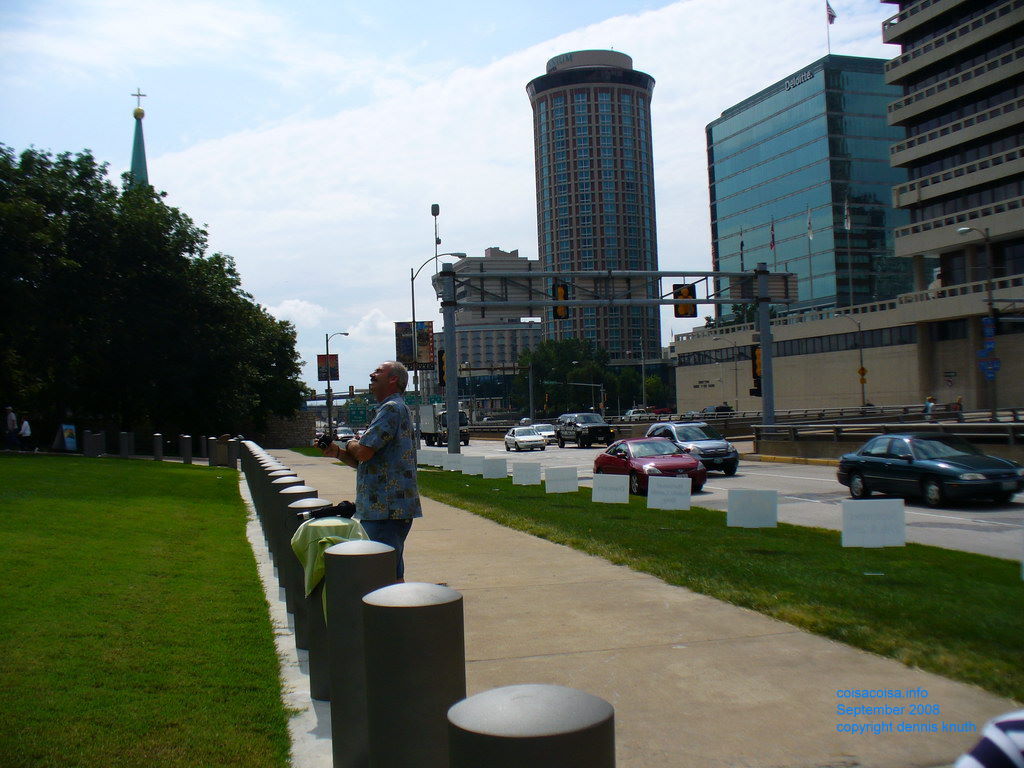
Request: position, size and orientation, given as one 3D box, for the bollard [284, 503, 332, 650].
[{"bbox_3d":[-1.260,1.198,6.879,0.285,0.950,0.285,-2,-1,-14],"label":"bollard"}]

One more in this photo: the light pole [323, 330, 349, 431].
[{"bbox_3d":[-14.757,0.390,94.238,2.000,9.900,0.450,-2,-1,-14],"label":"light pole"}]

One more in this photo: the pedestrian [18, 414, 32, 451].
[{"bbox_3d":[-20.619,2.102,46.483,0.550,1.620,0.500,-3,-1,26],"label":"pedestrian"}]

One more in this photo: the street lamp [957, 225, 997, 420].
[{"bbox_3d":[27.606,-3.449,64.748,2.500,11.640,0.550,-2,-1,-17],"label":"street lamp"}]

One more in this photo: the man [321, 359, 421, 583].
[{"bbox_3d":[-0.789,0.756,6.135,0.580,1.760,0.560,-2,-1,9],"label":"man"}]

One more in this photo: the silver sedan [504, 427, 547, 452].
[{"bbox_3d":[0.843,3.524,69.835,1.700,1.380,4.450,-2,-1,-15],"label":"silver sedan"}]

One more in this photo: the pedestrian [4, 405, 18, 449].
[{"bbox_3d":[-20.112,1.789,44.015,0.550,1.730,0.500,-2,-1,12],"label":"pedestrian"}]

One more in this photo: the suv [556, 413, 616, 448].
[{"bbox_3d":[4.000,2.583,60.800,1.980,1.900,5.100,-2,-1,-17],"label":"suv"}]

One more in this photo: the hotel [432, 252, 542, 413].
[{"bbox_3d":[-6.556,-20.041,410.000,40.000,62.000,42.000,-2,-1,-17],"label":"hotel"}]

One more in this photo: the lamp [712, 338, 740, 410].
[{"bbox_3d":[21.853,-0.809,111.644,2.700,7.930,0.450,-2,-1,-17],"label":"lamp"}]

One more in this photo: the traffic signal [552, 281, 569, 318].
[{"bbox_3d":[1.882,-3.201,42.467,0.570,1.340,0.400,-2,-1,-14],"label":"traffic signal"}]

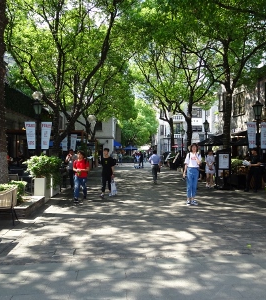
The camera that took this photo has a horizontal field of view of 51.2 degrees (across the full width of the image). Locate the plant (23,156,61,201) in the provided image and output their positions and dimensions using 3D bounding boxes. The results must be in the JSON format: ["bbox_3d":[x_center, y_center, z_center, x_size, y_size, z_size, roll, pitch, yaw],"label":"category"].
[{"bbox_3d":[-2.980,0.924,9.400,0.800,1.470,1.900,0,-1,-5],"label":"plant"}]

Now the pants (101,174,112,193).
[{"bbox_3d":[-0.925,1.130,9.650,0.370,0.720,0.320,0,-1,6],"label":"pants"}]

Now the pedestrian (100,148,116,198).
[{"bbox_3d":[-0.900,0.797,9.550,0.550,1.720,0.420,0,-1,-1],"label":"pedestrian"}]

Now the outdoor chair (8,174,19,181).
[{"bbox_3d":[-4.280,1.248,9.900,0.560,0.820,0.560,0,-1,-5],"label":"outdoor chair"}]

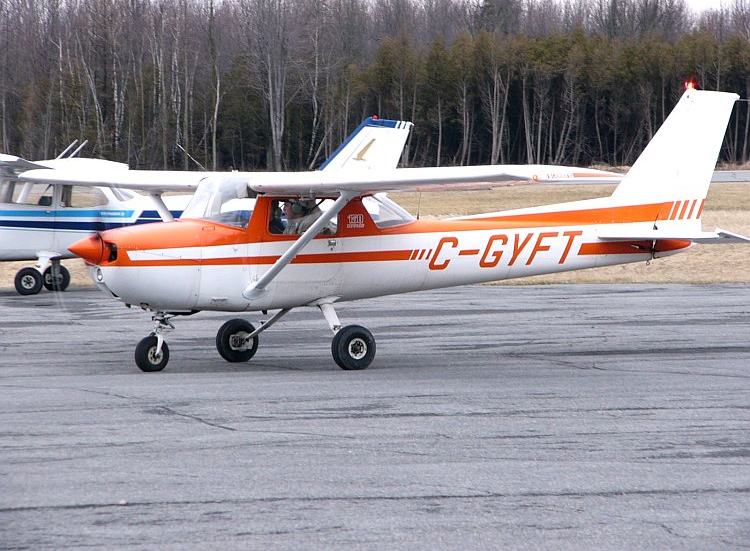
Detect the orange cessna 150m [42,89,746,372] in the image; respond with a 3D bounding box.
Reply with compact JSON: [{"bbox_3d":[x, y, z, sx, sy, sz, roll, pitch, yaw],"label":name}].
[{"bbox_3d":[0.420,-0.490,39.900,7.300,2.620,10.170,-1,2,-29],"label":"orange cessna 150m"}]

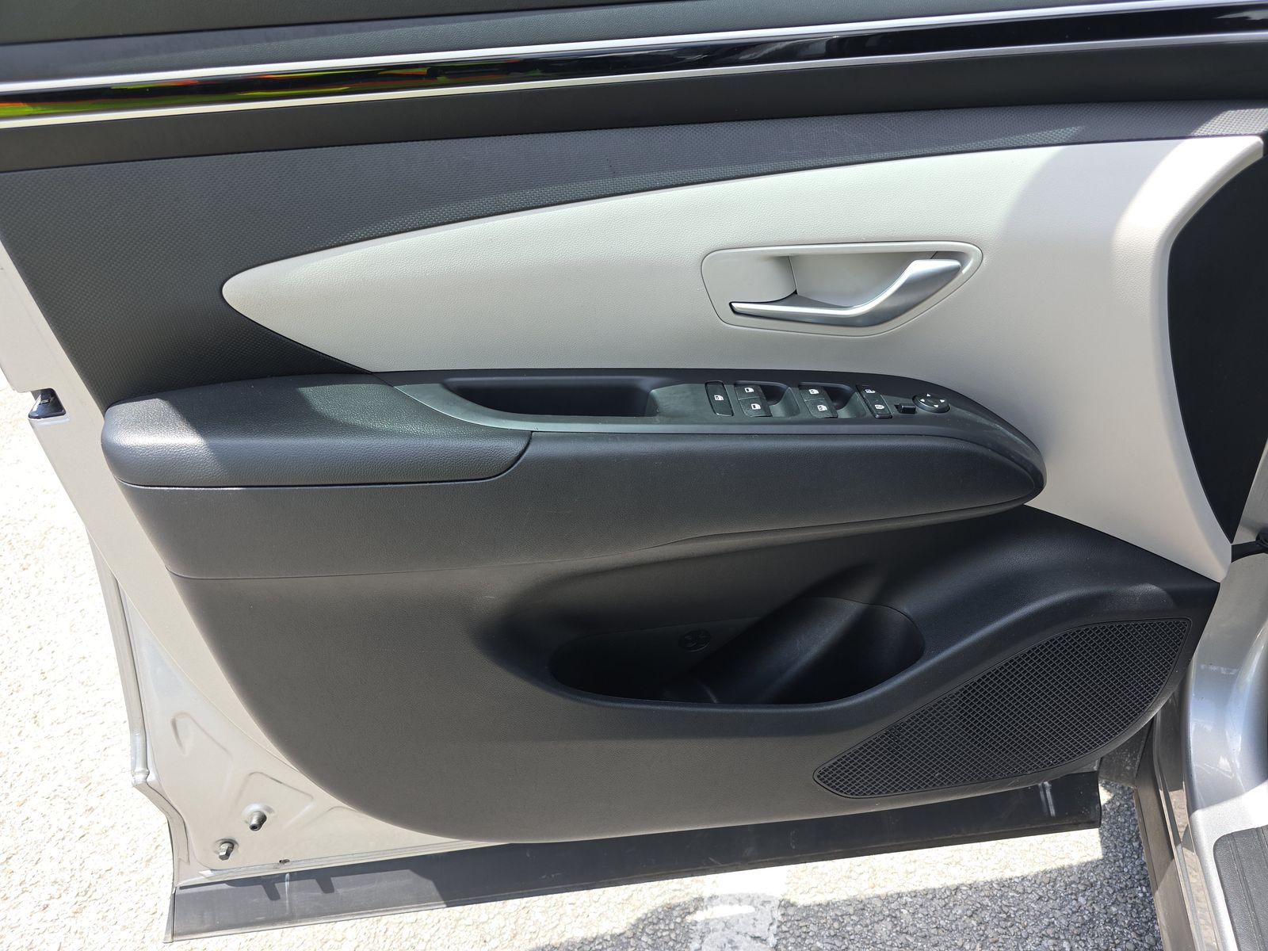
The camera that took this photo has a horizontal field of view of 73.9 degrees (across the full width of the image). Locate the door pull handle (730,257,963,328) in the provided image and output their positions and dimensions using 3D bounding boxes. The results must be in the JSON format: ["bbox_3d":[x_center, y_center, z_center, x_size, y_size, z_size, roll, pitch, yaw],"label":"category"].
[{"bbox_3d":[0.147,-0.126,0.578,0.156,0.039,0.032,-5,22,-2],"label":"door pull handle"}]

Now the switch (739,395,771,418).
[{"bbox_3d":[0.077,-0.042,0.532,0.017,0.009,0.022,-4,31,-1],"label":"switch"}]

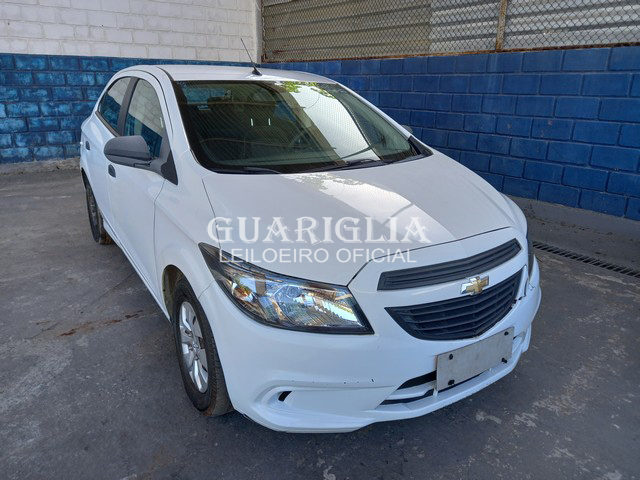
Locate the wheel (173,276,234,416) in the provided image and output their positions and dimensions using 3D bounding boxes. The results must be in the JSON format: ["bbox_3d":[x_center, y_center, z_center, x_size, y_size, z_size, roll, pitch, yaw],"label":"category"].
[{"bbox_3d":[-0.477,0.431,1.970,0.190,0.606,0.606,-11,22,-32],"label":"wheel"}]

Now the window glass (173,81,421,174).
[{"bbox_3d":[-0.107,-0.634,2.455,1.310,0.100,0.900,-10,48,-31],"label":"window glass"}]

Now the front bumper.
[{"bbox_3d":[0.419,0.292,1.910,1.640,0.630,0.670,-11,22,-32],"label":"front bumper"}]

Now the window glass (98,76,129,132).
[{"bbox_3d":[-1.343,-0.898,3.030,0.050,0.350,0.900,18,5,-37],"label":"window glass"}]

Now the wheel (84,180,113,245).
[{"bbox_3d":[-1.860,-0.270,3.967,0.190,0.606,0.606,-10,22,-31],"label":"wheel"}]

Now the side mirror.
[{"bbox_3d":[-0.840,-0.392,2.033,0.215,0.135,0.120,-10,22,-31],"label":"side mirror"}]

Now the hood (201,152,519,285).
[{"bbox_3d":[0.293,-0.146,1.979,1.420,0.270,0.760,-11,22,-32],"label":"hood"}]

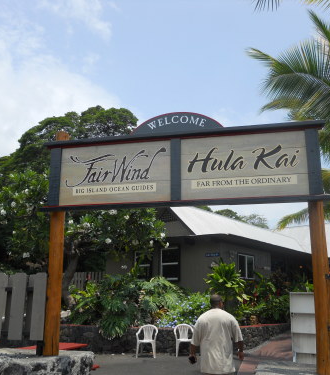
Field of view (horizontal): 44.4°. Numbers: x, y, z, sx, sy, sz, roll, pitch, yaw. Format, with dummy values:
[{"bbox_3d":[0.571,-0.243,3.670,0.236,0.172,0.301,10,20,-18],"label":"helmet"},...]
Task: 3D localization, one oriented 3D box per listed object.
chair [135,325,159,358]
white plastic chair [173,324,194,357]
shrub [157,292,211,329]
[{"bbox_3d":[-0.453,4.076,10.773,0.560,0.800,0.560,-2,-15,10],"label":"chair"},{"bbox_3d":[0.527,4.079,10.775,0.560,0.800,0.560,2,-15,-5],"label":"white plastic chair"},{"bbox_3d":[0.601,3.791,12.549,1.800,1.050,1.300,1,-15,0],"label":"shrub"}]

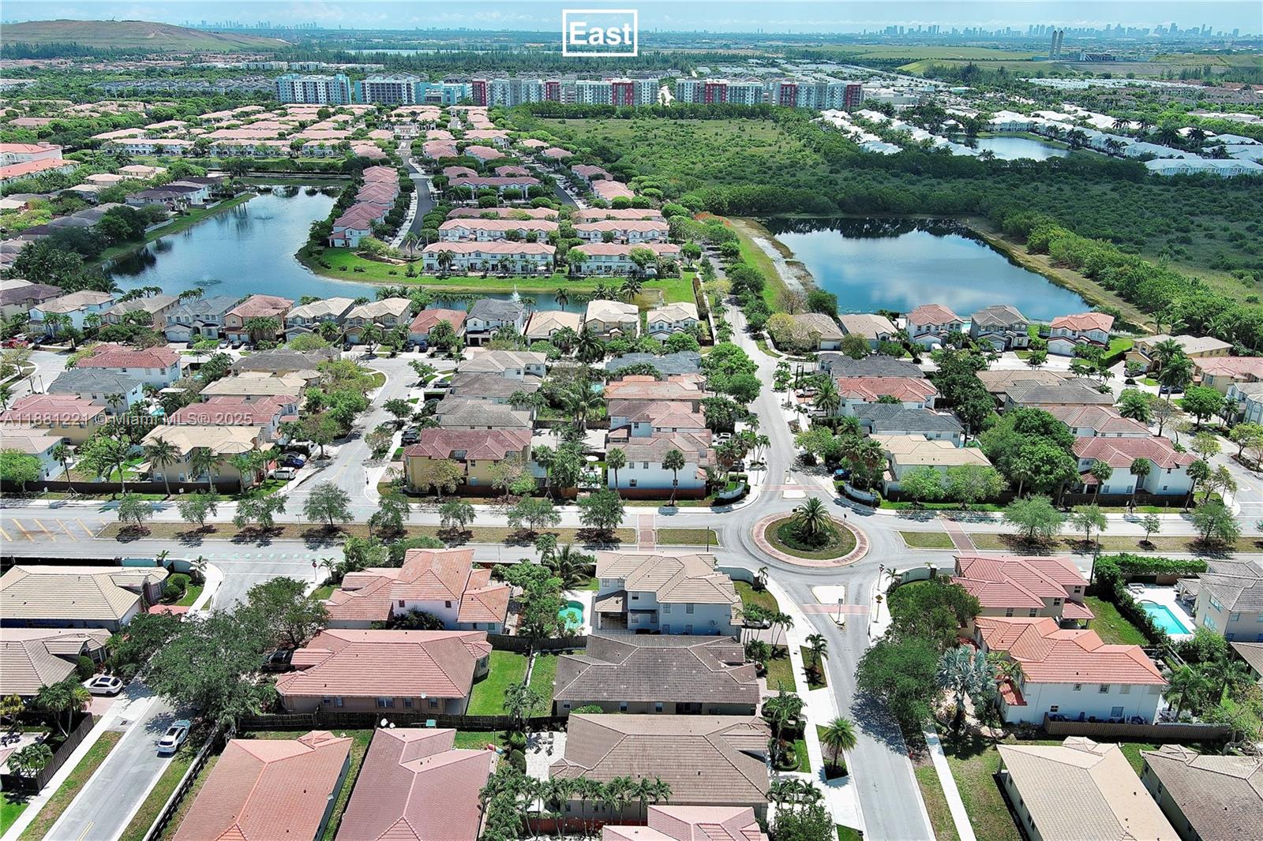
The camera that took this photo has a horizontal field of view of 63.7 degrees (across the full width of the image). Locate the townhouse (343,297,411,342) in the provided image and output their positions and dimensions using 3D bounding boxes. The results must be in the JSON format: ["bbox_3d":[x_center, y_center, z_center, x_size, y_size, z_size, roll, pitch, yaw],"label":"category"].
[{"bbox_3d":[-65.540,-26.790,264.210,13.120,7.870,21.500,1,21,0],"label":"townhouse"}]

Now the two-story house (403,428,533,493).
[{"bbox_3d":[-28.351,5.937,181.420,22.000,7.700,14.400,0,21,0],"label":"two-story house"}]

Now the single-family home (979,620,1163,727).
[{"bbox_3d":[51.172,28.874,120.953,19.180,7.890,13.680,1,21,0],"label":"single-family home"}]

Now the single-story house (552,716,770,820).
[{"bbox_3d":[3.296,35.742,108.033,23.200,5.500,13.800,0,21,0],"label":"single-story house"}]

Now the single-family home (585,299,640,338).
[{"bbox_3d":[-4.776,-26.410,265.651,13.400,7.700,21.000,1,21,1],"label":"single-family home"}]

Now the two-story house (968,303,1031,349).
[{"bbox_3d":[95.176,-24.990,264.173,13.800,7.700,23.151,3,21,7],"label":"two-story house"}]

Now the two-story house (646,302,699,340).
[{"bbox_3d":[10.720,-25.920,264.140,12.820,7.770,20.490,1,21,0],"label":"two-story house"}]

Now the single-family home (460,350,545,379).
[{"bbox_3d":[-27.407,-10.777,221.863,18.190,7.890,14.410,1,21,0],"label":"single-family home"}]

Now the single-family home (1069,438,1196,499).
[{"bbox_3d":[88.243,7.144,180.860,20.200,7.700,14.400,0,21,0],"label":"single-family home"}]

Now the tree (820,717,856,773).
[{"bbox_3d":[22.240,34.720,109.350,3.900,6.300,3.900,1,21,0],"label":"tree"}]

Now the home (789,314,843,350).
[{"bbox_3d":[44.840,-22.730,250.540,12.290,5.240,20.140,0,21,0],"label":"home"}]

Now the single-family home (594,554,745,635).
[{"bbox_3d":[4.670,21.830,130.880,18.430,7.910,12.790,0,21,0],"label":"single-family home"}]

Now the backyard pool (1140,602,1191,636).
[{"bbox_3d":[72.062,27.214,138.417,3.800,1.230,8.670,1,21,0],"label":"backyard pool"}]

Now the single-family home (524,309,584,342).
[{"bbox_3d":[-19.790,-24.791,264.182,13.100,5.500,21.500,1,21,1],"label":"single-family home"}]

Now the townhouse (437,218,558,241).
[{"bbox_3d":[-46.220,-65.430,354.910,41.590,8.260,16.110,2,21,4],"label":"townhouse"}]

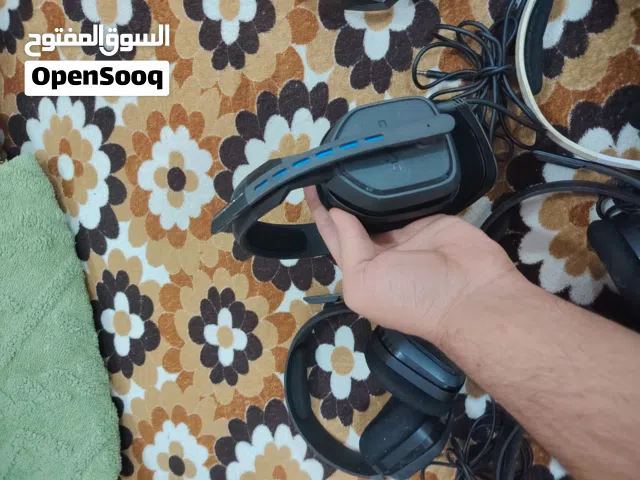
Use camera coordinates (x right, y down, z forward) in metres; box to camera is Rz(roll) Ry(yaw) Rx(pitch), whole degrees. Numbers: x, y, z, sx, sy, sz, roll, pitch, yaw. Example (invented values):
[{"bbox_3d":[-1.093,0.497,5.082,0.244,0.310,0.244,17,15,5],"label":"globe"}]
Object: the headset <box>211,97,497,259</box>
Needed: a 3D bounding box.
[{"bbox_3d":[0.029,-0.031,0.385,0.195,0.165,0.090,-11,72,14],"label":"headset"}]

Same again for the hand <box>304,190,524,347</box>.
[{"bbox_3d":[0.055,0.002,0.322,0.160,0.075,0.098,39,85,26],"label":"hand"}]

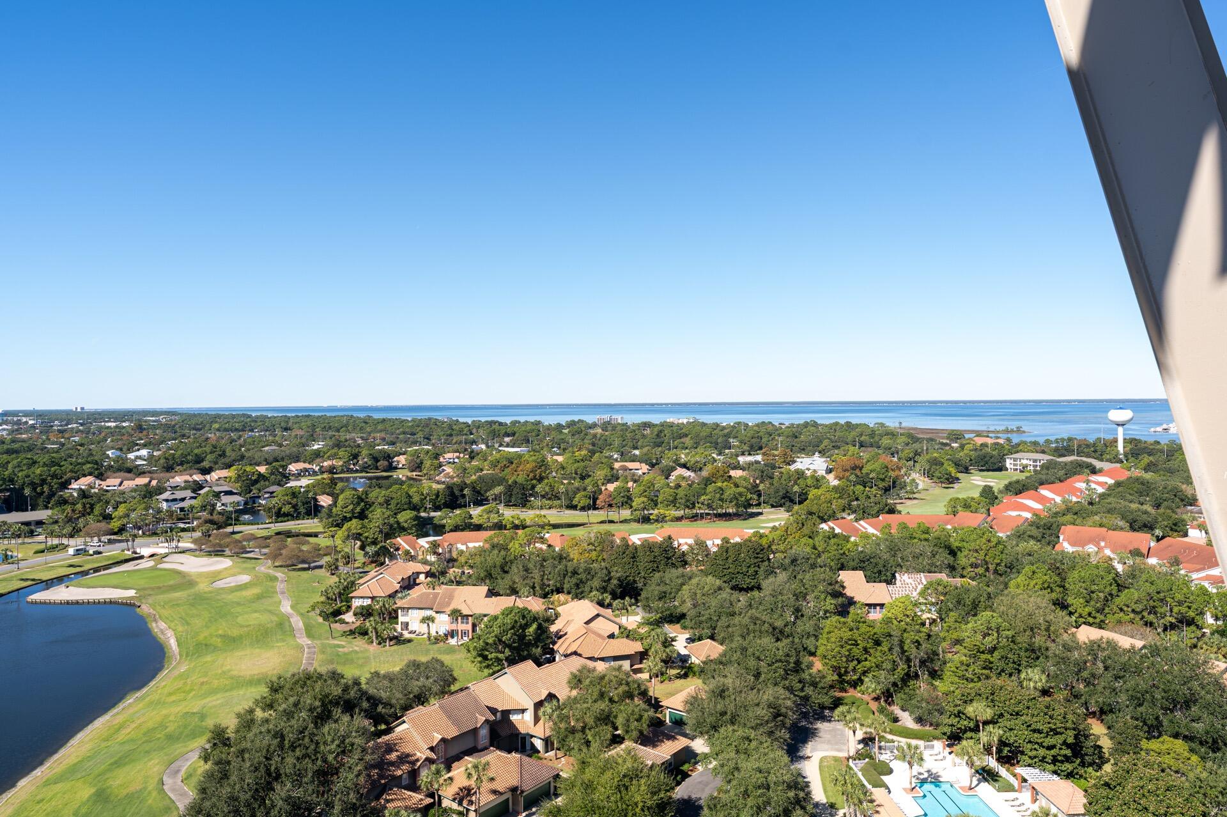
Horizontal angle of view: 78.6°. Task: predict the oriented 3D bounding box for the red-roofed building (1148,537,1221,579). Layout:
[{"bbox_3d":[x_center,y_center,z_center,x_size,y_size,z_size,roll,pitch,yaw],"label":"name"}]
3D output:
[{"bbox_3d":[174.463,46.506,223.451,17.500,10.000,20.000,-1,1,-34],"label":"red-roofed building"}]

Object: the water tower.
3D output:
[{"bbox_3d":[404.486,22.143,597.779,17.300,45.200,17.300,0,1,34],"label":"water tower"}]

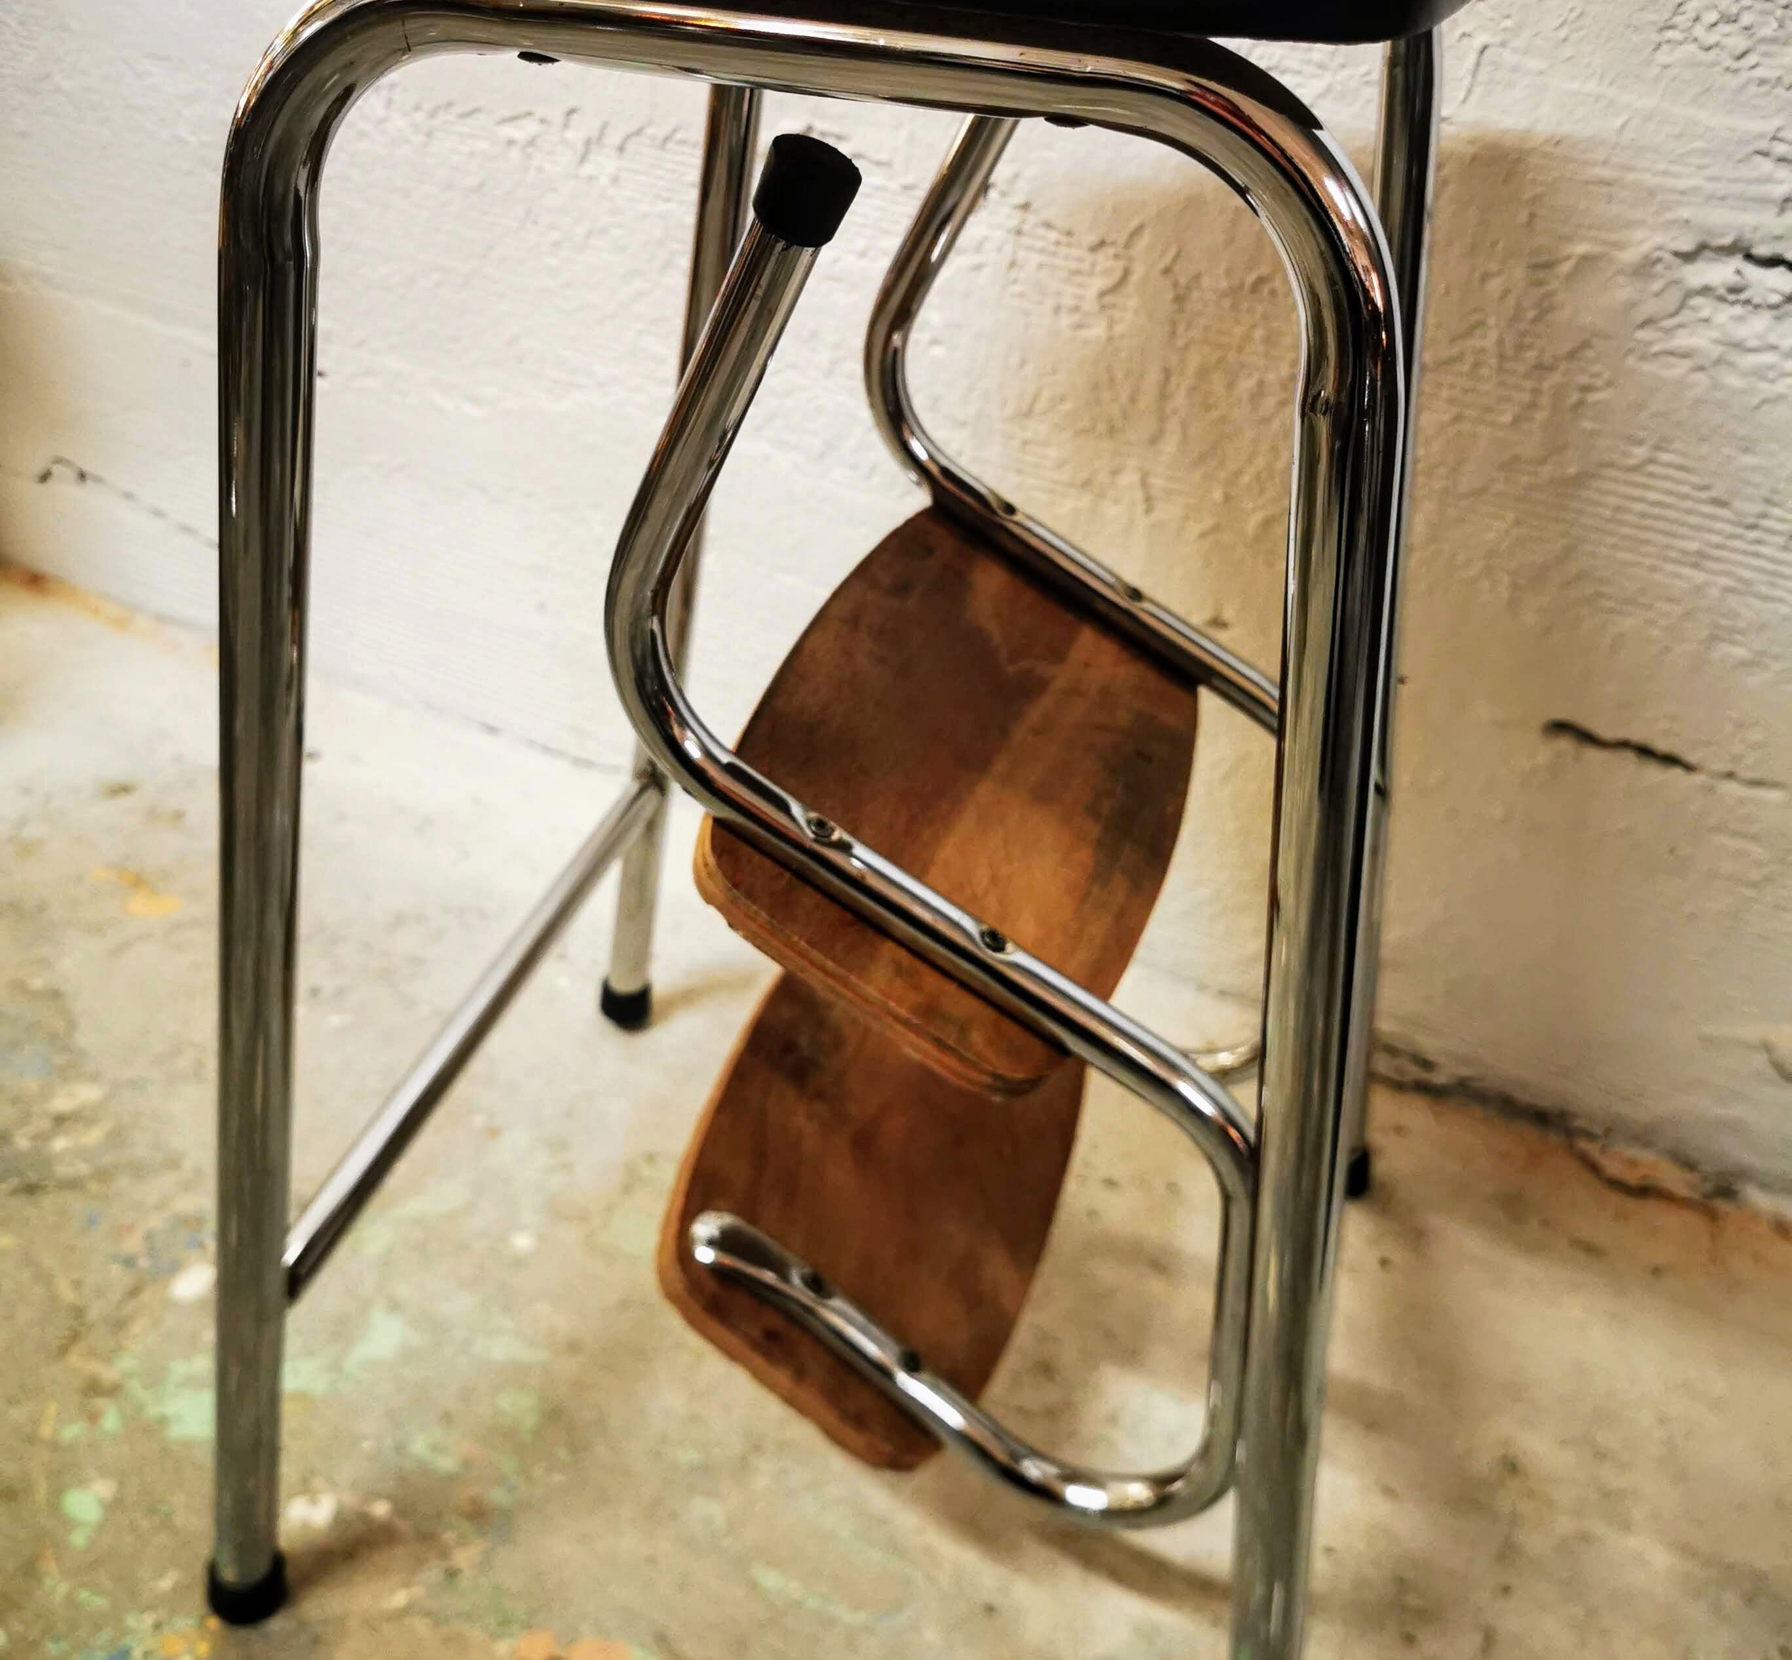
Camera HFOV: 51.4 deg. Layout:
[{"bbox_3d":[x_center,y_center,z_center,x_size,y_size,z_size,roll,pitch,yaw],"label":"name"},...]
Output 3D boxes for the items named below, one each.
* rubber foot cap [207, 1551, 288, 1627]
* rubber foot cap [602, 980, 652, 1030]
[{"bbox_3d":[-0.261,0.301,0.751,0.029,0.026,0.029,9,30,-5],"label":"rubber foot cap"},{"bbox_3d":[-0.159,0.102,1.104,0.029,0.026,0.029,8,34,-6],"label":"rubber foot cap"}]

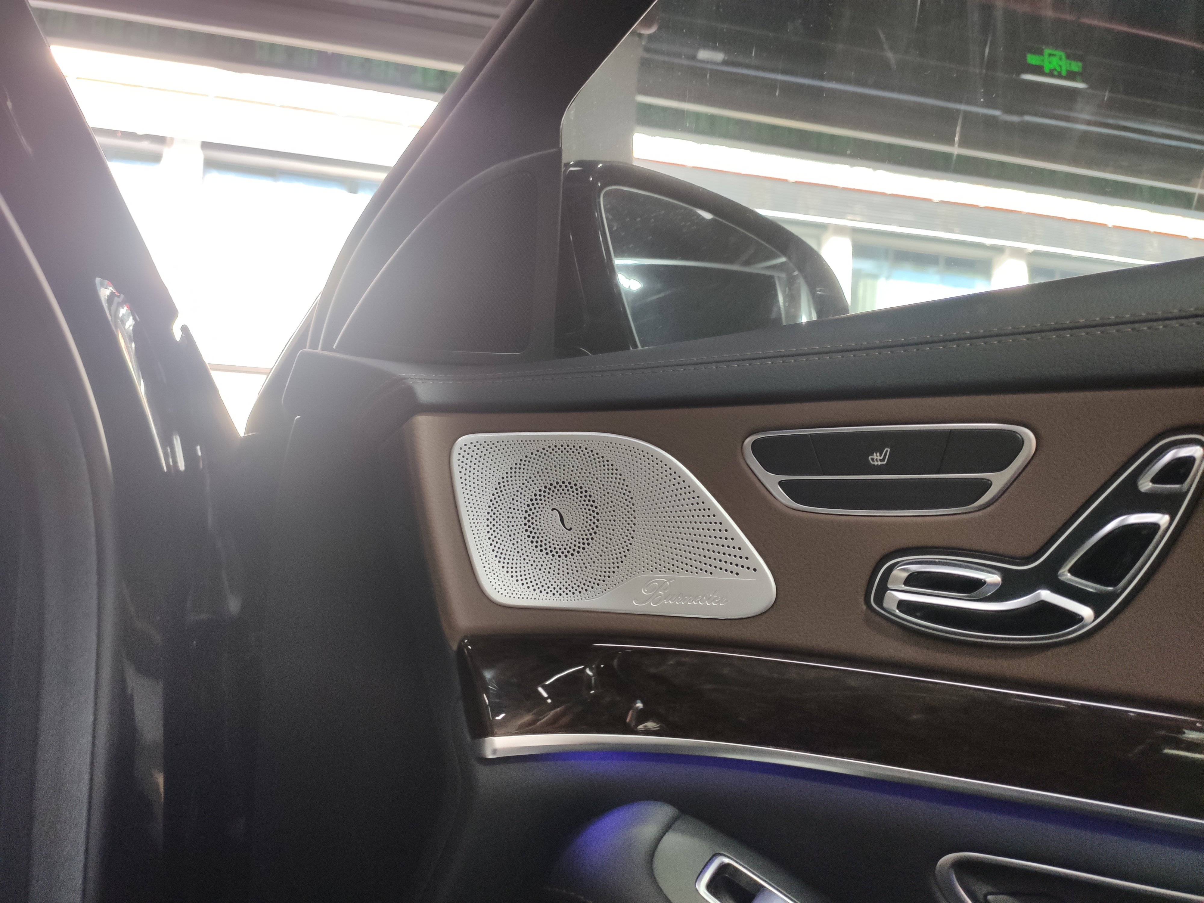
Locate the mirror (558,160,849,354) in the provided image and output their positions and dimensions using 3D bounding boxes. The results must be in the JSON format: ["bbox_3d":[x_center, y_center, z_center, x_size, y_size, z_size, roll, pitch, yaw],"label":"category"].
[{"bbox_3d":[0.085,-0.140,0.785,0.240,0.170,0.130,5,-4,-20],"label":"mirror"}]

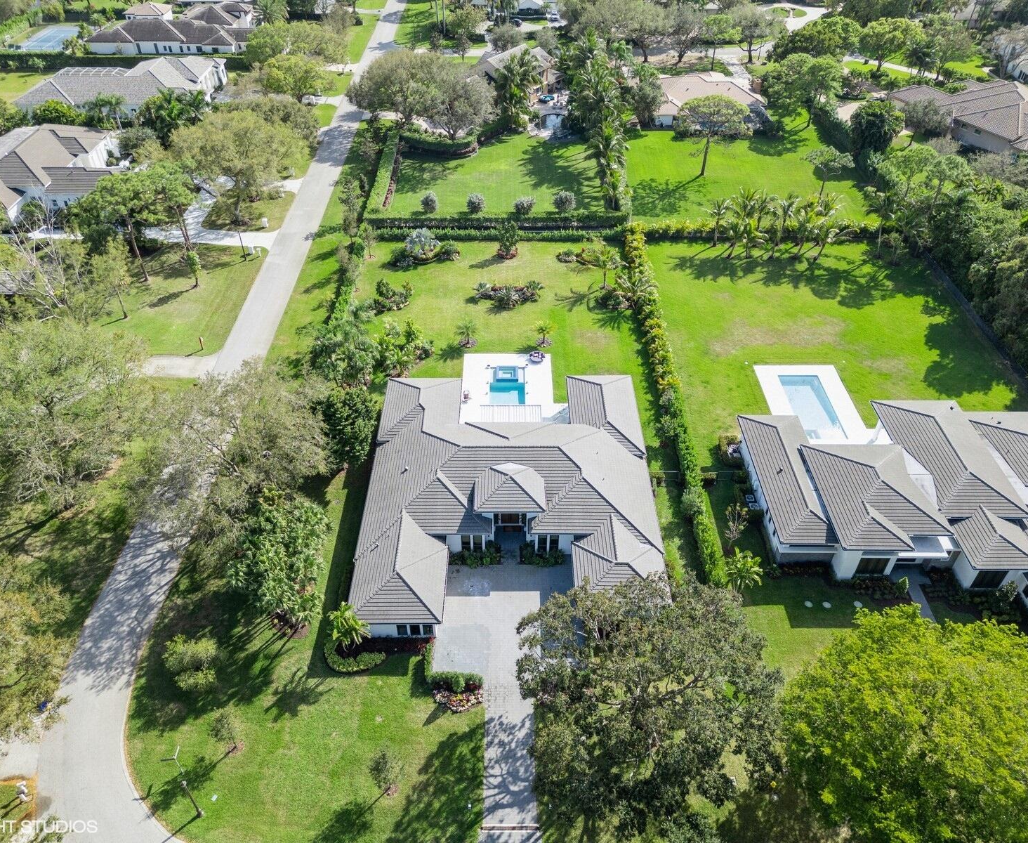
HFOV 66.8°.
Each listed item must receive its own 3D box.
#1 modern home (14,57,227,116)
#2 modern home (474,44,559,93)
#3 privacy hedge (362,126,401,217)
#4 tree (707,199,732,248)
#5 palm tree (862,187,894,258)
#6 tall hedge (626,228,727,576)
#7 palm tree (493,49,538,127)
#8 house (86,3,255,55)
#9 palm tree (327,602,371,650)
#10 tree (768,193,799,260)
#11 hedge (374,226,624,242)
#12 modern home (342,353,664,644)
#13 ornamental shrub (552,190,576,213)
[{"bbox_3d":[-86.000,-74.840,171.730,38.500,7.500,24.500,0,41,0],"label":"modern home"},{"bbox_3d":[0.504,-76.776,171.796,14.120,8.472,16.137,27,48,27],"label":"modern home"},{"bbox_3d":[-23.400,-45.520,141.950,2.600,1.900,37.000,-1,41,-1],"label":"privacy hedge"},{"bbox_3d":[31.265,-30.125,119.206,3.833,7.060,3.833,0,41,0],"label":"tree"},{"bbox_3d":[55.000,-28.940,116.770,4.800,9.600,4.800,0,41,0],"label":"palm tree"},{"bbox_3d":[18.356,-7.456,96.817,2.622,2.219,69.892,0,41,0],"label":"tall hedge"},{"bbox_3d":[0.403,-65.879,155.878,8.068,12.909,8.068,0,41,0],"label":"palm tree"},{"bbox_3d":[-88.000,-106.470,208.500,43.000,7.500,30.000,0,41,0],"label":"house"},{"bbox_3d":[-14.120,18.051,65.938,3.631,4.236,3.631,0,41,0],"label":"palm tree"},{"bbox_3d":[40.200,-29.530,117.450,4.300,9.600,4.300,0,41,0],"label":"tree"},{"bbox_3d":[-2.421,-29.375,122.263,39.132,1.916,1.513,0,41,0],"label":"hedge"},{"bbox_3d":[-0.303,4.073,79.712,28.239,7.261,37.619,0,41,0],"label":"modern home"},{"bbox_3d":[8.421,-36.535,129.269,3.631,3.530,3.631,0,41,0],"label":"ornamental shrub"}]

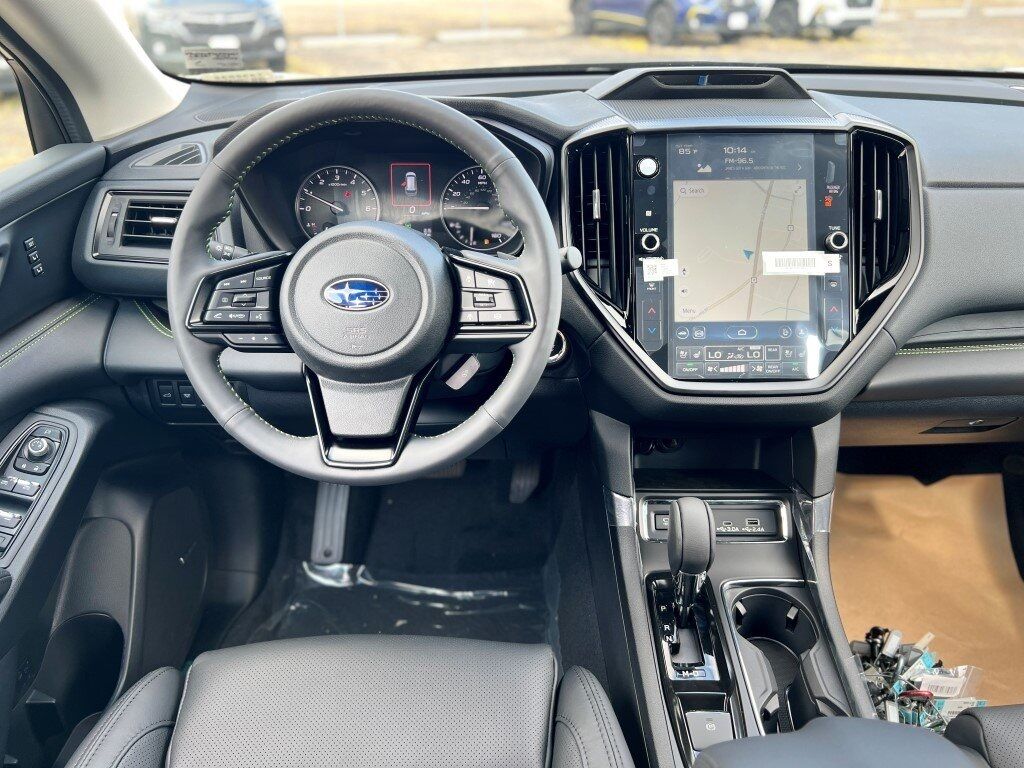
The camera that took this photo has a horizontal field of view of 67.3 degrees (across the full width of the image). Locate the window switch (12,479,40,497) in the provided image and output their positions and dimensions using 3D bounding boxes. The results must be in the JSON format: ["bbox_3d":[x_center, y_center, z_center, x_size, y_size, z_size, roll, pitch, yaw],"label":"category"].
[{"bbox_3d":[-0.469,0.100,0.745,0.023,0.011,0.017,9,47,-11],"label":"window switch"}]

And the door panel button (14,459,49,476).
[{"bbox_3d":[-0.468,0.081,0.750,0.029,0.010,0.015,9,47,-11],"label":"door panel button"}]

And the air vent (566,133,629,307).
[{"bbox_3d":[0.091,-0.173,0.815,0.066,0.186,0.040,0,1,0],"label":"air vent"}]

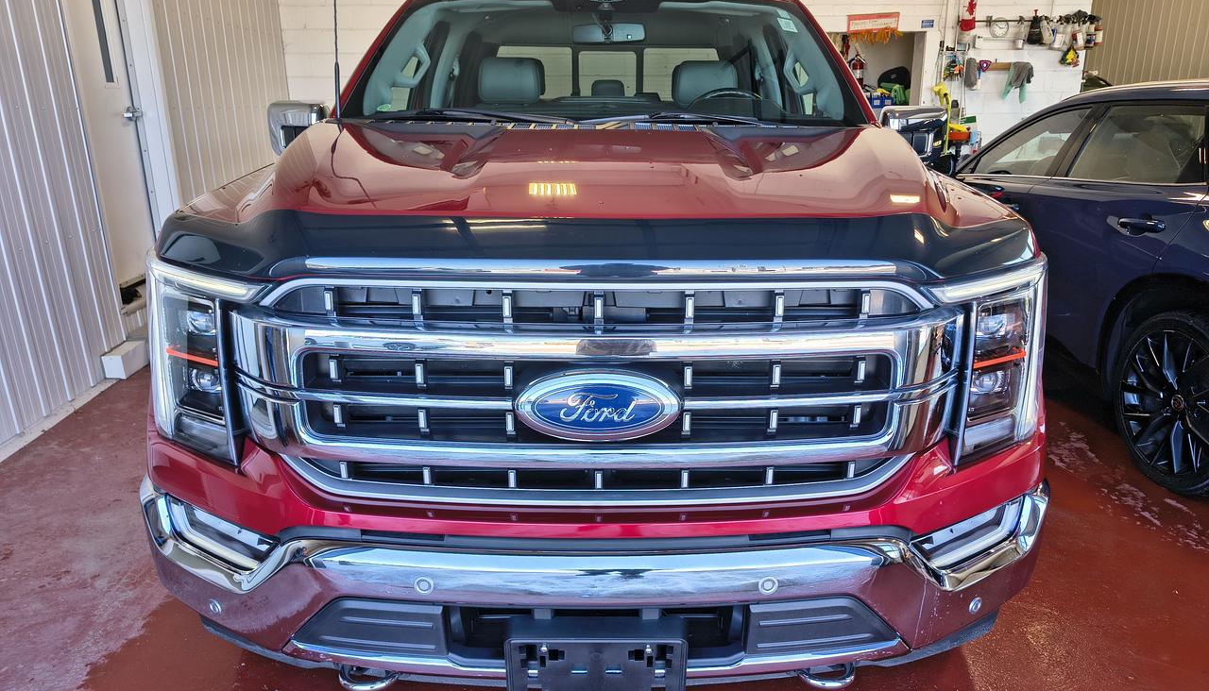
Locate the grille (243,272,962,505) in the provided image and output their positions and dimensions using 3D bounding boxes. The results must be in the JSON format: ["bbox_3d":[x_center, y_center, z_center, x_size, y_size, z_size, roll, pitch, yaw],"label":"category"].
[{"bbox_3d":[-0.012,0.072,1.537,1.380,0.430,0.190,0,16,0],"label":"grille"}]

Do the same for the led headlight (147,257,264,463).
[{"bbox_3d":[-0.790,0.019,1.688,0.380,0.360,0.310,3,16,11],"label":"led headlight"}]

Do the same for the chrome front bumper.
[{"bbox_3d":[-0.013,0.455,1.743,1.970,0.330,0.430,0,16,0],"label":"chrome front bumper"}]

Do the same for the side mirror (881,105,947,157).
[{"bbox_3d":[1.105,-0.765,3.036,0.260,0.200,0.170,0,16,0],"label":"side mirror"}]

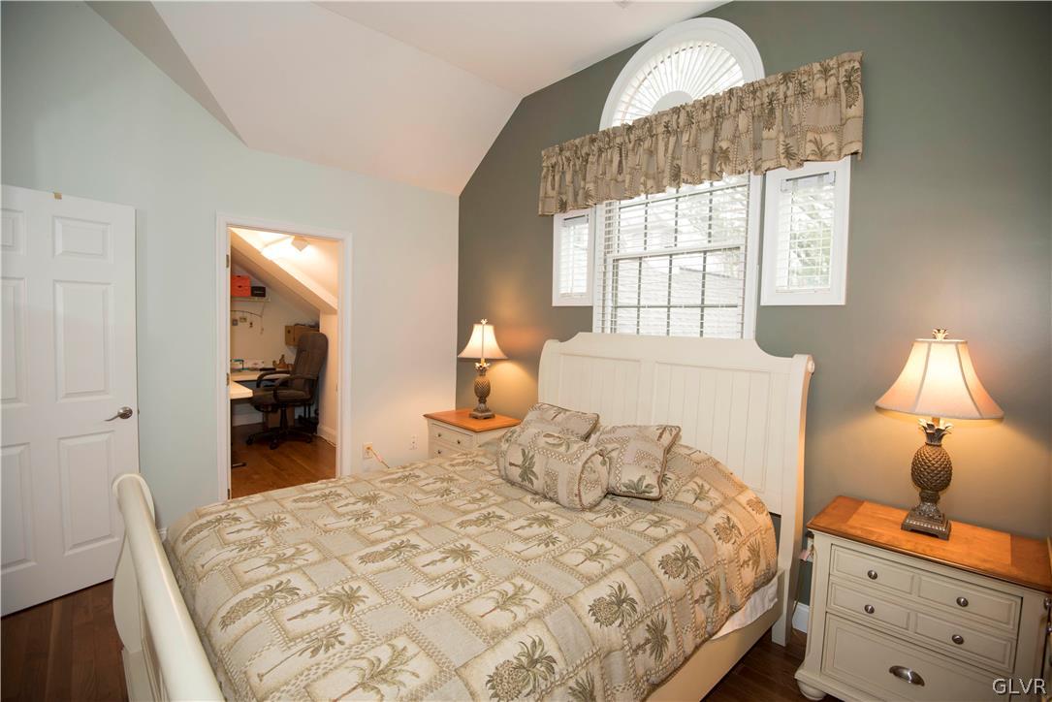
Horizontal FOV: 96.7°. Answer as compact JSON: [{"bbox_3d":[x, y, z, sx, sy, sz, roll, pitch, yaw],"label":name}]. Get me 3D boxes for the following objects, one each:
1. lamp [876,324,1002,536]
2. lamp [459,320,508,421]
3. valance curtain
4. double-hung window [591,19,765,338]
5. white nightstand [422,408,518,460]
[{"bbox_3d":[1.587,0.312,1.822,0.390,0.790,0.390,5,5,43],"label":"lamp"},{"bbox_3d":[-0.351,0.143,3.720,0.390,0.775,0.390,1,3,0],"label":"lamp"},{"bbox_3d":[0.813,-1.139,2.719,1.880,0.480,0.100,5,5,43],"label":"valance curtain"},{"bbox_3d":[0.848,-0.865,2.765,1.020,2.040,0.100,5,5,43],"label":"double-hung window"},{"bbox_3d":[-0.450,0.880,3.751,0.700,0.680,0.470,5,5,43],"label":"white nightstand"}]

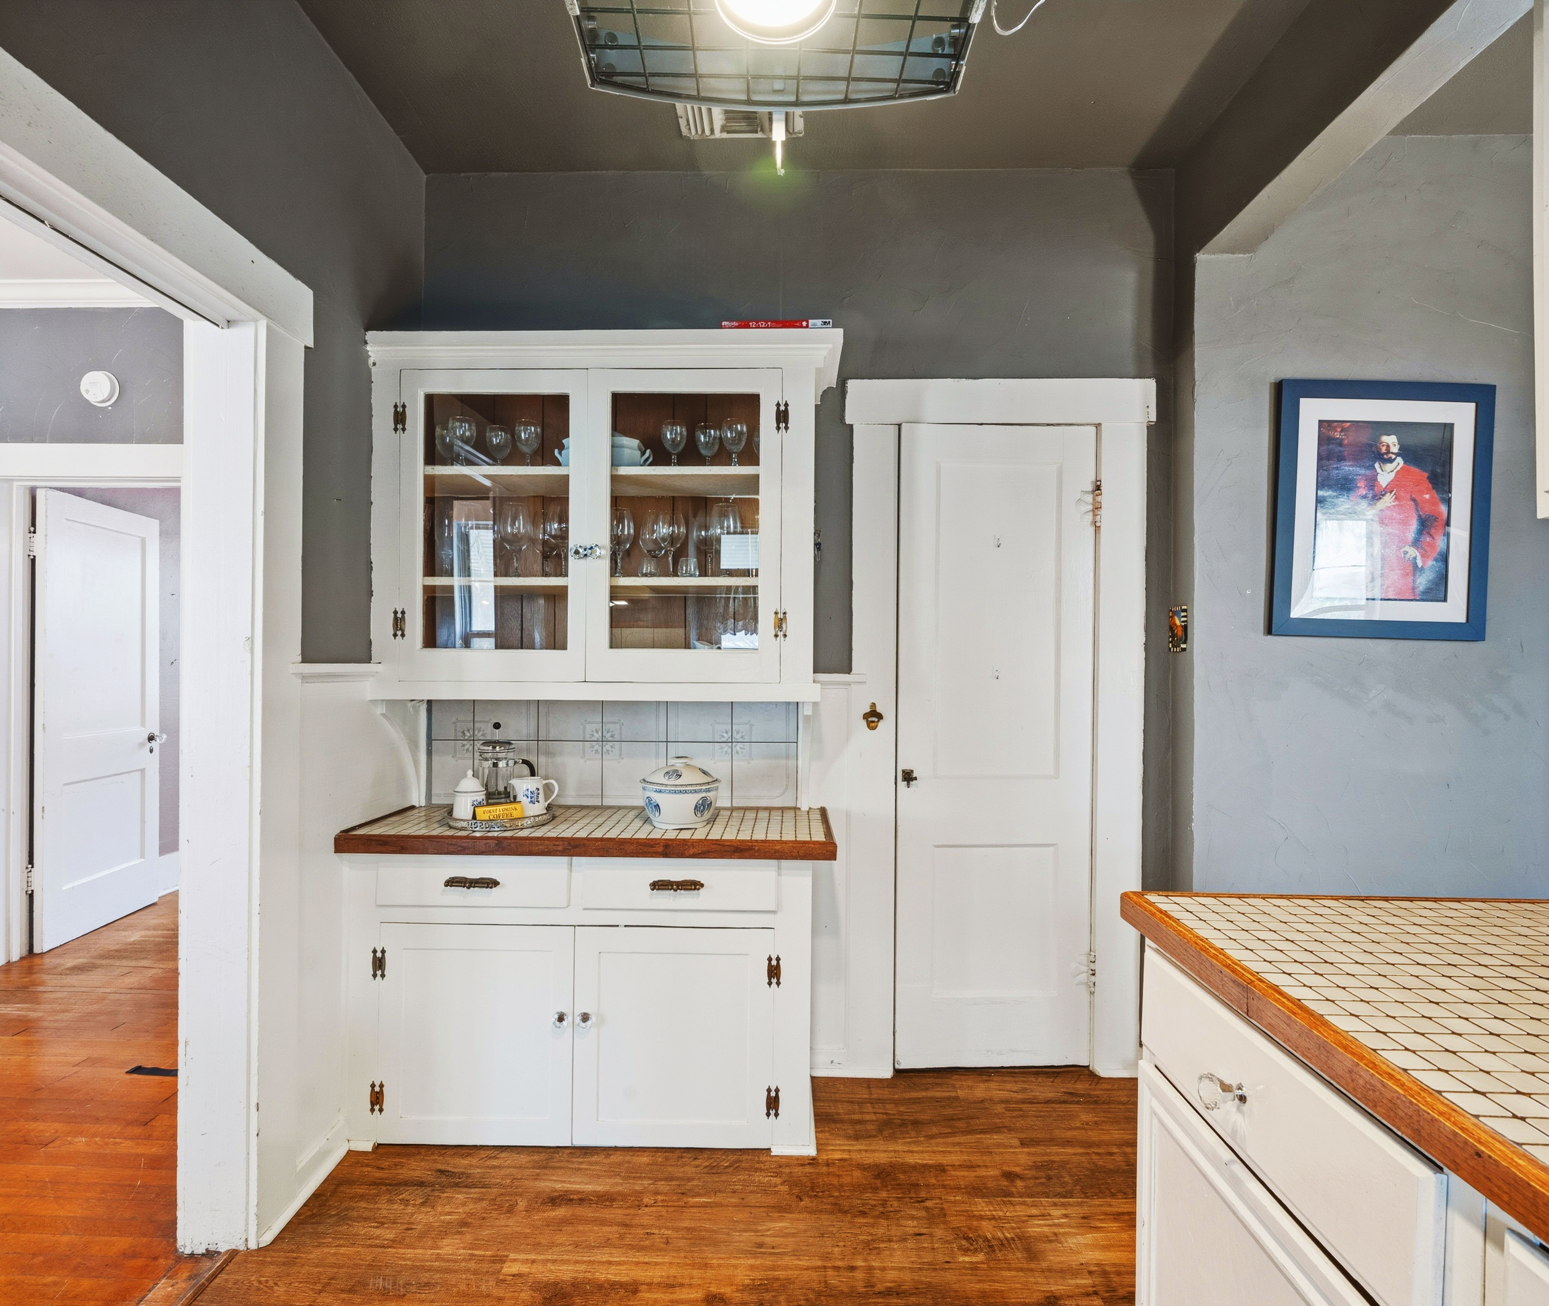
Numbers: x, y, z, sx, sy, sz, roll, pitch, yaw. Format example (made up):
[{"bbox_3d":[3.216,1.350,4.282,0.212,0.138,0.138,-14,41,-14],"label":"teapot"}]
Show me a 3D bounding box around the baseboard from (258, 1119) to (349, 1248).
[{"bbox_3d":[-1.150,1.292,2.012,0.022,0.096,0.360,0,0,1],"label":"baseboard"}]

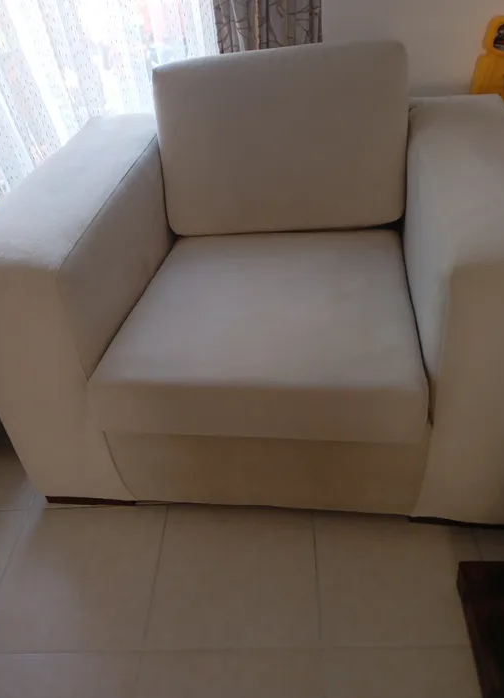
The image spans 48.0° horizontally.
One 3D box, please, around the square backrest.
[{"bbox_3d":[0.081,-0.532,1.486,0.621,0.444,0.155,1,21,10],"label":"square backrest"}]

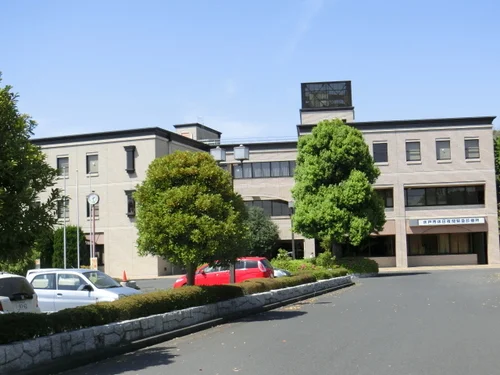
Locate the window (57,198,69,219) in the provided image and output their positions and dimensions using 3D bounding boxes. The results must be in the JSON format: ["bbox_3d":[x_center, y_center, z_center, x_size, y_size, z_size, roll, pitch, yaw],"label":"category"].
[{"bbox_3d":[-15.922,1.805,63.951,1.200,1.720,0.200,-4,-6,19],"label":"window"}]

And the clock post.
[{"bbox_3d":[-9.237,2.945,44.748,0.720,5.400,0.320,-4,-6,19],"label":"clock post"}]

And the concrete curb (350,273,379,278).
[{"bbox_3d":[6.860,5.290,45.000,1.900,0.260,0.350,-1,-5,-6],"label":"concrete curb"}]

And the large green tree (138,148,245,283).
[{"bbox_3d":[-1.463,1.020,19.015,2.950,3.950,2.900,-2,-5,0],"label":"large green tree"}]

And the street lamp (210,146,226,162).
[{"bbox_3d":[-0.986,-1.032,23.500,0.370,0.470,0.370,-4,-6,19],"label":"street lamp"}]

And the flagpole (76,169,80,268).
[{"bbox_3d":[-10.513,2.375,46.168,0.110,7.100,0.110,-2,-5,0],"label":"flagpole"}]

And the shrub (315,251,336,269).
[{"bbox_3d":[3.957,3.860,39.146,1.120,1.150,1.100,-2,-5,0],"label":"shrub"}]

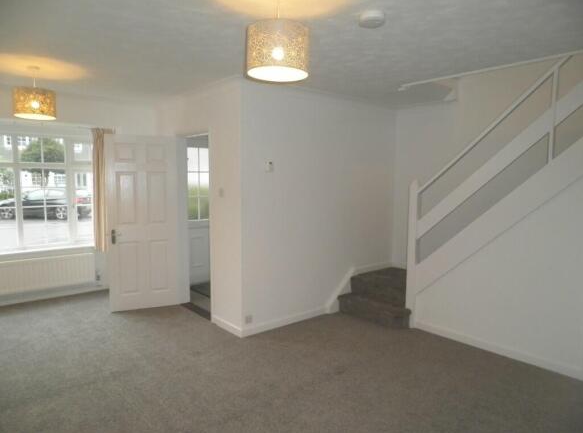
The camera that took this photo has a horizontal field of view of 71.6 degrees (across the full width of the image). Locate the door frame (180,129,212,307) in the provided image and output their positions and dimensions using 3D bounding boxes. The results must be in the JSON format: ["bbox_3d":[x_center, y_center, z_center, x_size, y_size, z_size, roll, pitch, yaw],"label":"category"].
[{"bbox_3d":[-1.011,0.081,4.451,0.120,1.985,0.794,-4,8,-40],"label":"door frame"}]

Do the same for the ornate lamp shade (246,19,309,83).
[{"bbox_3d":[-0.068,-0.812,2.008,0.307,0.213,0.307,2,6,0],"label":"ornate lamp shade"}]

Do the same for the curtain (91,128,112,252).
[{"bbox_3d":[-2.335,-0.307,5.042,0.260,1.515,0.110,-4,8,-40],"label":"curtain"}]

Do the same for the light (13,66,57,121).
[{"bbox_3d":[-2.187,-1.061,3.446,0.307,0.416,0.307,-4,8,-40],"label":"light"}]

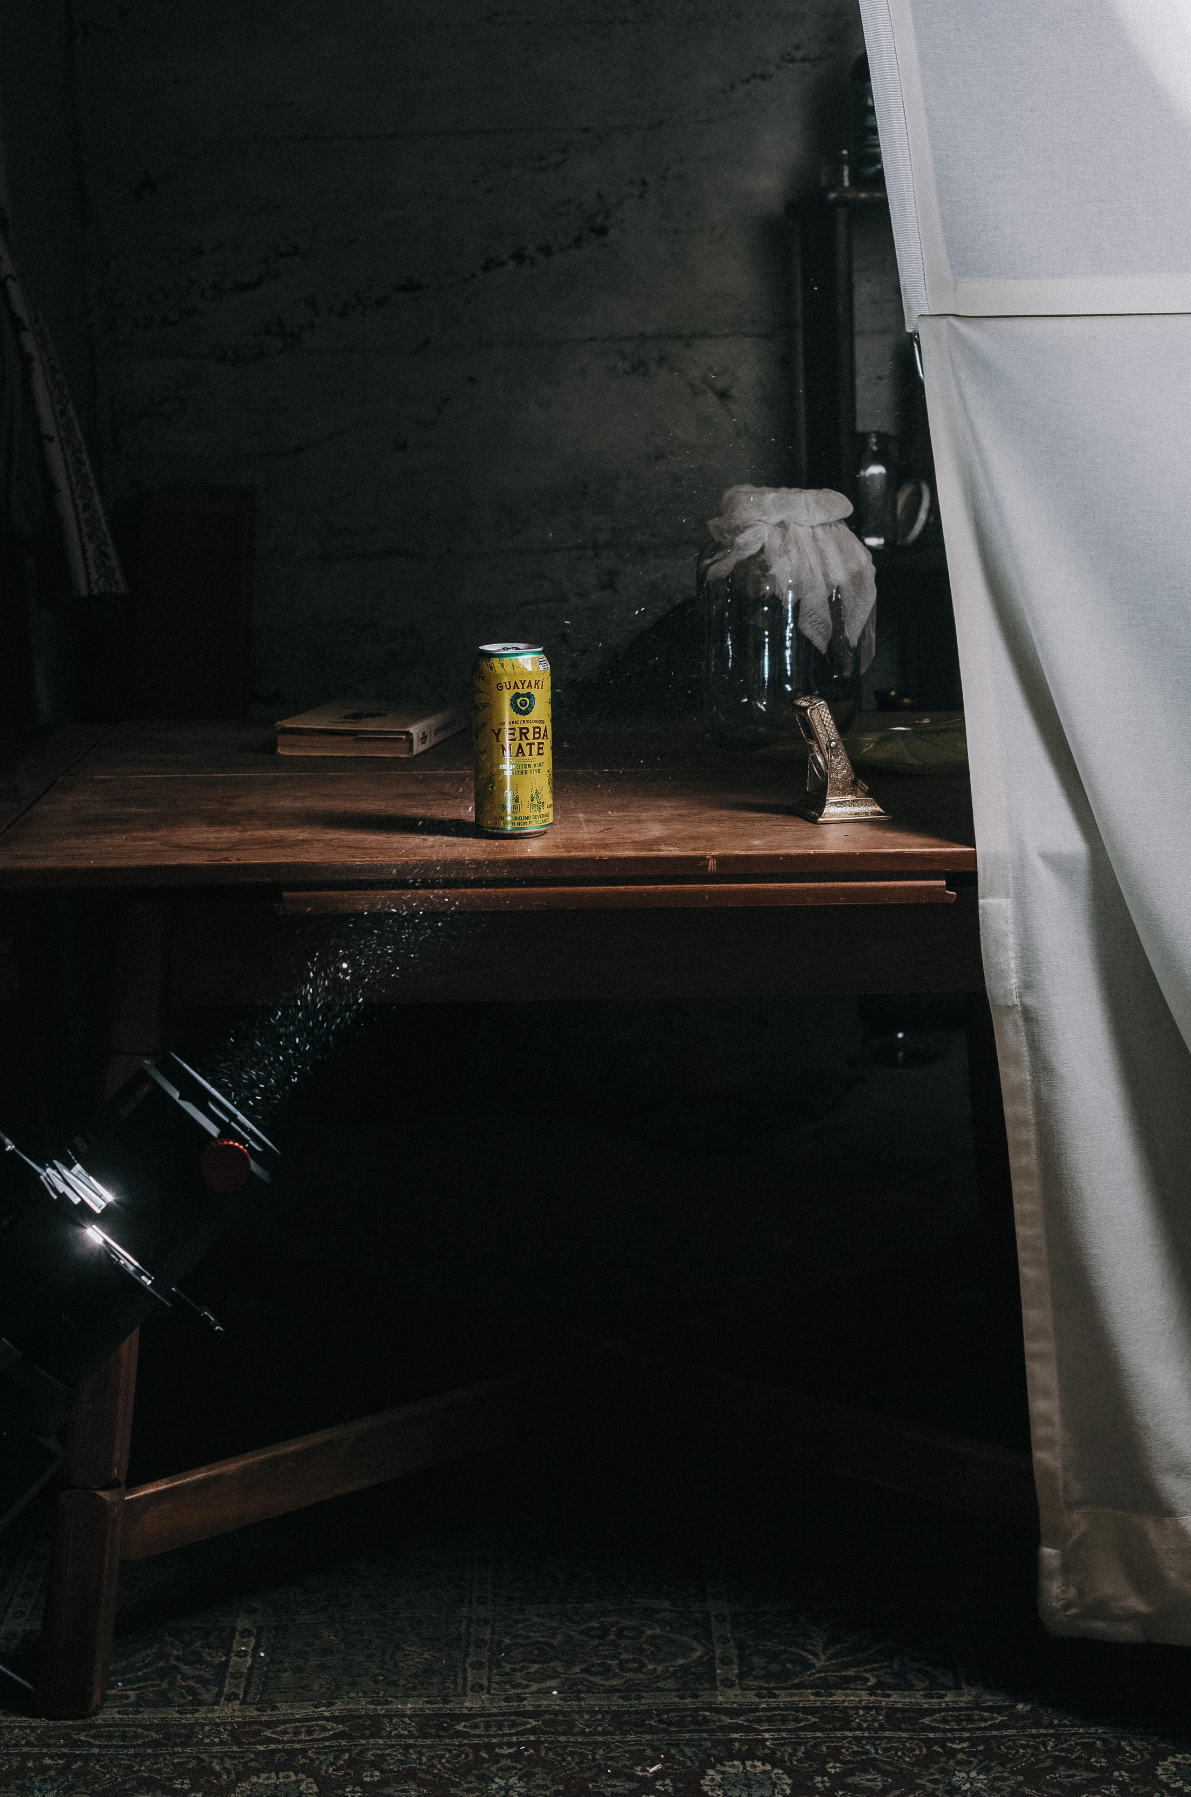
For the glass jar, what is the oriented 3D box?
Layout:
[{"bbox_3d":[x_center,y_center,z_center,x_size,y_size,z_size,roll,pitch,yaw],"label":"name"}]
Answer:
[{"bbox_3d":[0.188,-0.285,2.696,0.166,0.244,0.166,-1,12,0],"label":"glass jar"}]

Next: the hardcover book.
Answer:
[{"bbox_3d":[-0.229,-0.177,2.750,0.144,0.027,0.202,2,12,13],"label":"hardcover book"}]

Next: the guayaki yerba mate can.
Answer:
[{"bbox_3d":[-0.069,-0.133,2.224,0.066,0.157,0.066,-1,12,0],"label":"guayaki yerba mate can"}]

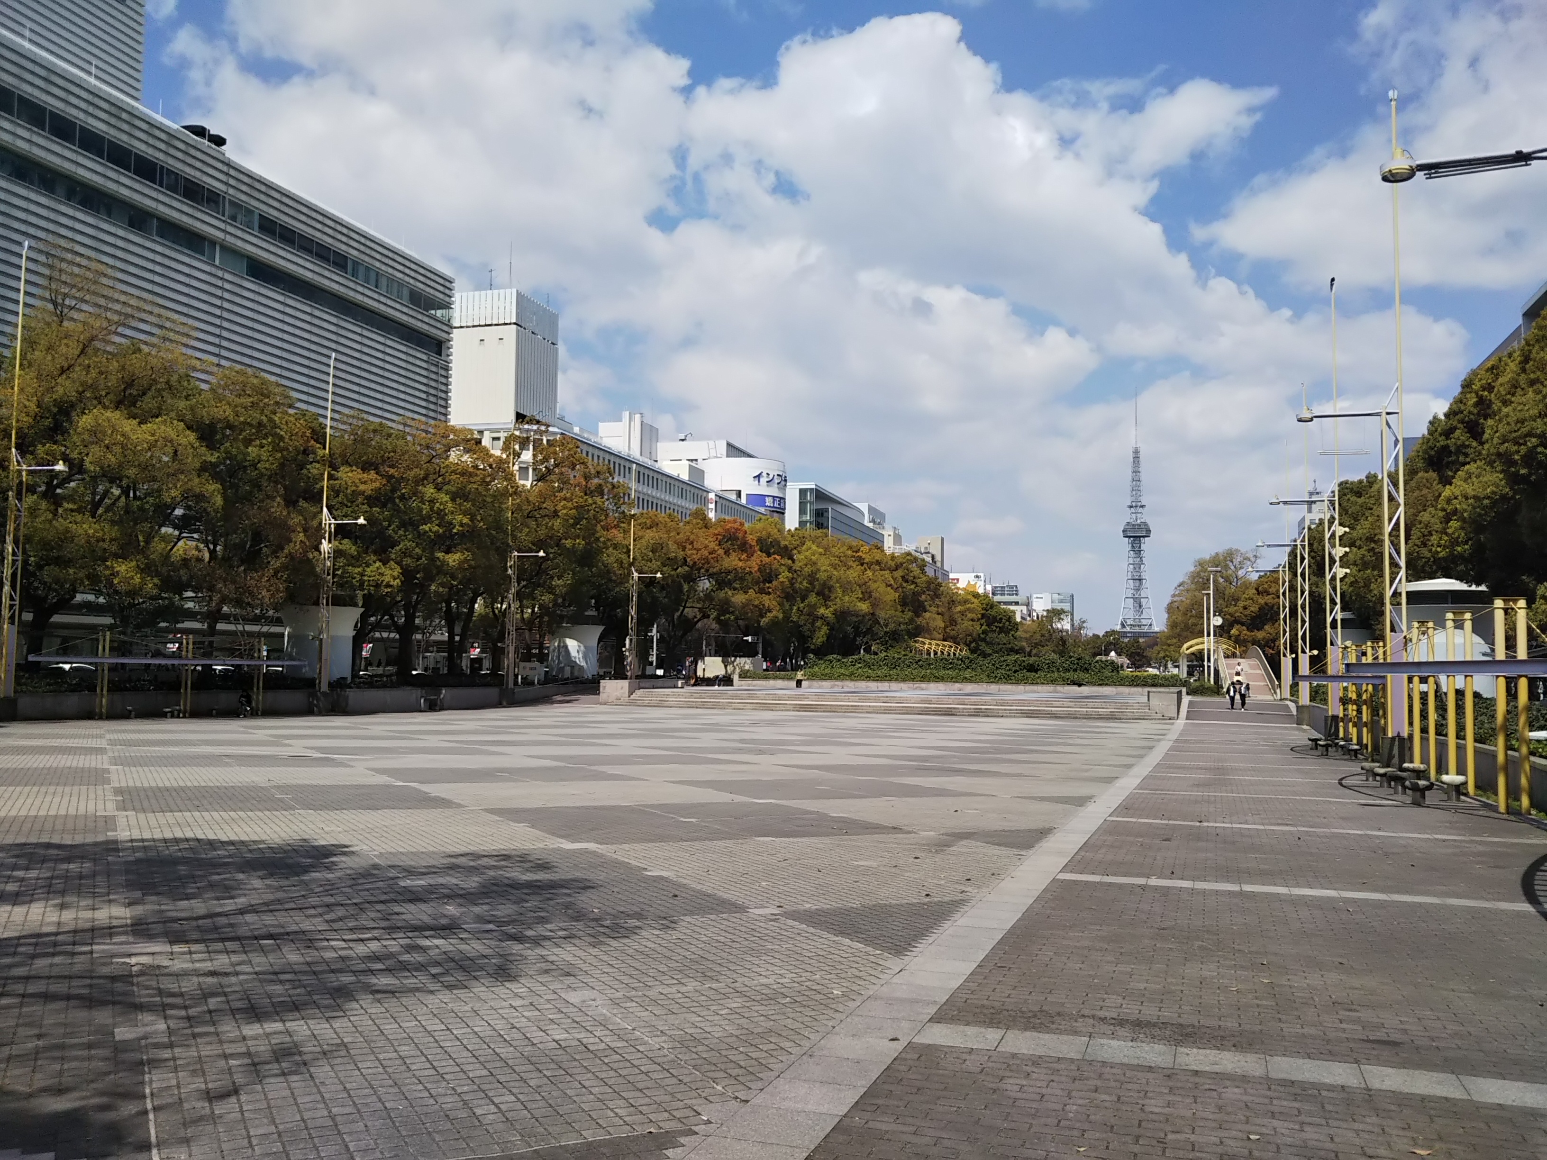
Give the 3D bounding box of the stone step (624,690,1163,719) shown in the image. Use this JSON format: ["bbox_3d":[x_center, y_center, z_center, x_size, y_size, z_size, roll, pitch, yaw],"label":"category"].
[{"bbox_3d":[6.300,7.195,77.669,32.000,0.900,2.800,0,-4,18],"label":"stone step"}]

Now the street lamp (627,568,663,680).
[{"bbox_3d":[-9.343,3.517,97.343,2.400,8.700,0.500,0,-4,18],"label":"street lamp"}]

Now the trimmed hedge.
[{"bbox_3d":[14.133,7.010,104.671,34.500,2.300,3.000,0,-4,18],"label":"trimmed hedge"}]

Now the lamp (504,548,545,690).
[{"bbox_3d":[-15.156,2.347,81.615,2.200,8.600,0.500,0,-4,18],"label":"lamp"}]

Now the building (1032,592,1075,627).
[{"bbox_3d":[185.734,38.451,890.000,28.000,62.000,26.000,0,-4,17],"label":"building"}]

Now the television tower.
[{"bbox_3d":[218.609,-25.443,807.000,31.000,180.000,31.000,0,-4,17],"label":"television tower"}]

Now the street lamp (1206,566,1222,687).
[{"bbox_3d":[31.259,3.624,95.001,1.000,9.000,0.400,0,-4,18],"label":"street lamp"}]

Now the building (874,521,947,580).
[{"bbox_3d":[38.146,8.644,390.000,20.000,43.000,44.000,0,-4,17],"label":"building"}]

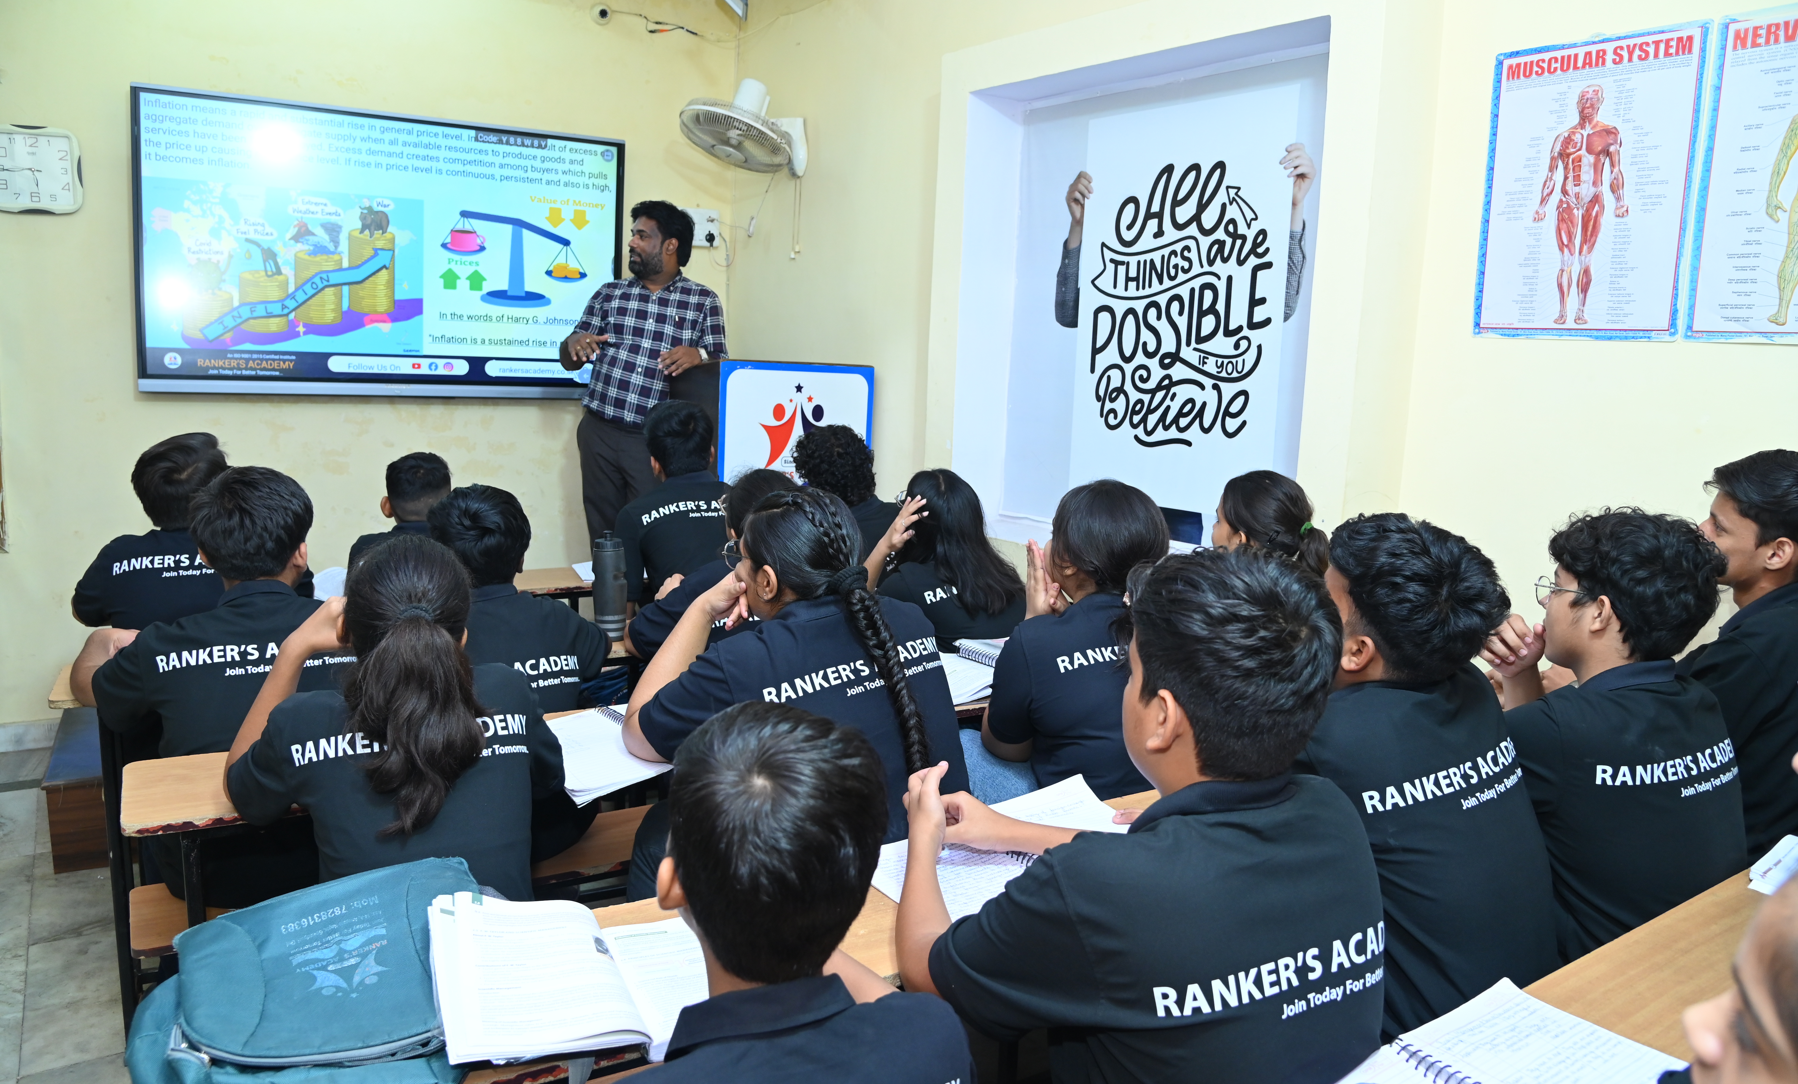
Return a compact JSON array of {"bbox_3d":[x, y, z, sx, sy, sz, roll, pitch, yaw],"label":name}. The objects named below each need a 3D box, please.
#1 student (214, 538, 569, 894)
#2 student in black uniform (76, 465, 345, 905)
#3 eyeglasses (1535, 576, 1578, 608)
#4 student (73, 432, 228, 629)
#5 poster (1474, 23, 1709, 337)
[{"bbox_3d":[-0.726,0.530,1.709,0.500,1.105,0.710,-2,7,-36],"label":"student"},{"bbox_3d":[-1.183,0.433,2.173,0.520,1.210,0.700,-3,10,-34],"label":"student in black uniform"},{"bbox_3d":[0.955,0.077,1.605,0.140,0.045,0.140,-3,10,-34],"label":"eyeglasses"},{"bbox_3d":[-1.596,0.342,2.647,0.500,1.210,0.700,-3,10,-34],"label":"student"},{"bbox_3d":[1.374,-0.703,2.360,0.010,0.600,0.425,-4,11,-37],"label":"poster"}]

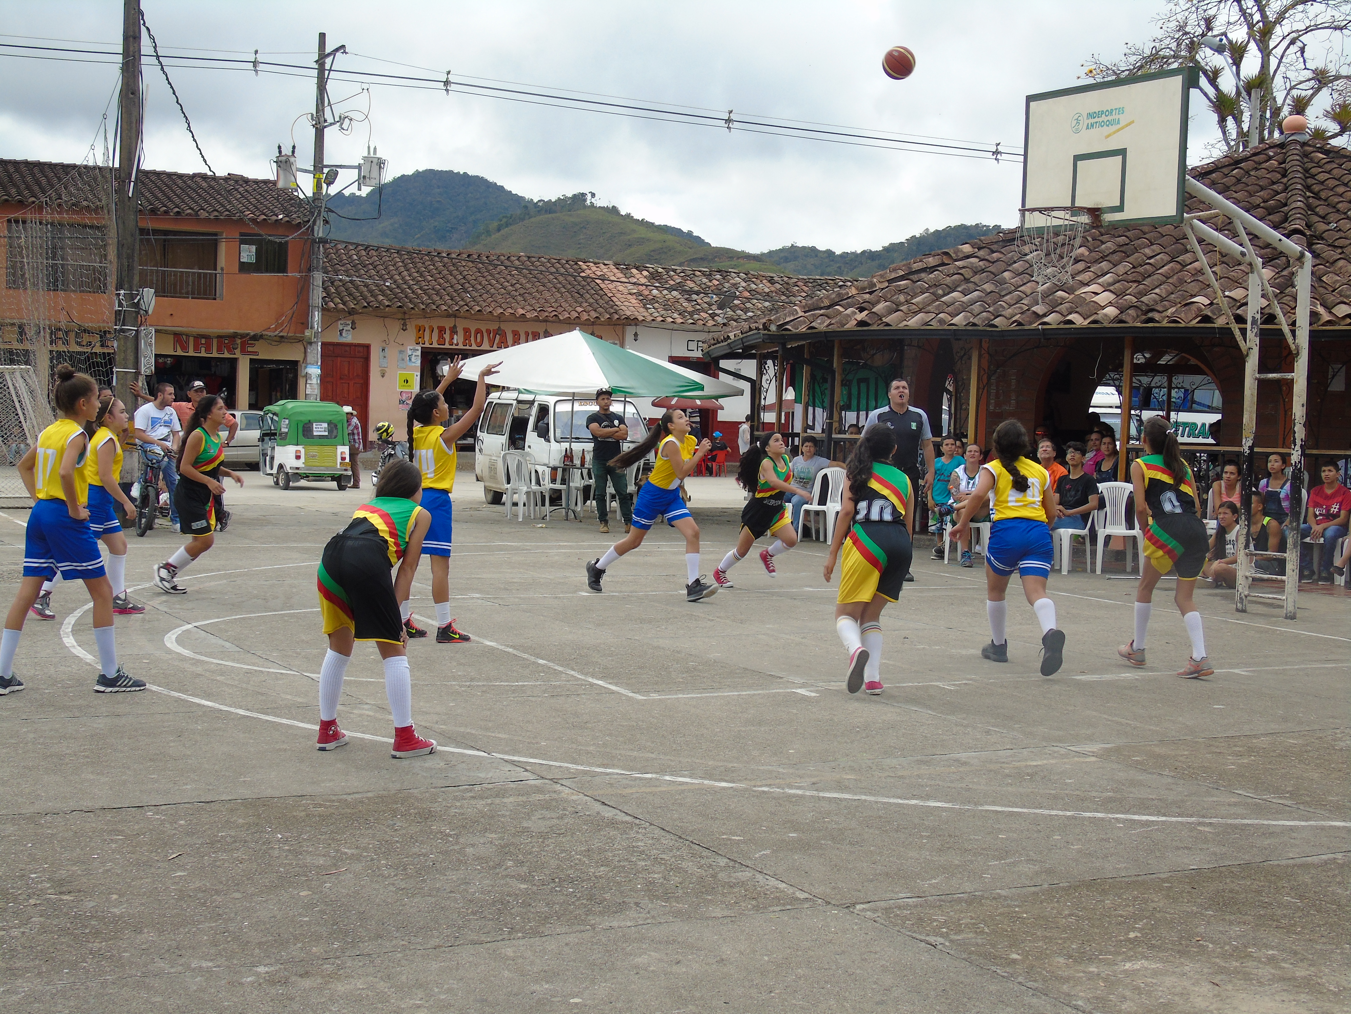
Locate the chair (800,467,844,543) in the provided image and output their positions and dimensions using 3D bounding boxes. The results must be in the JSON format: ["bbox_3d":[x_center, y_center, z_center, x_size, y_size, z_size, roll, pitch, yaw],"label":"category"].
[{"bbox_3d":[1.748,-0.014,20.979,0.480,0.870,0.520,3,3,31],"label":"chair"}]

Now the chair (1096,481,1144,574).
[{"bbox_3d":[4.395,0.212,17.709,0.490,0.870,0.540,2,3,9],"label":"chair"}]

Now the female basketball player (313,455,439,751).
[{"bbox_3d":[-1.232,0.394,7.422,0.480,1.176,0.600,4,3,33],"label":"female basketball player"}]

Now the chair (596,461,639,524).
[{"bbox_3d":[-0.680,-0.261,24.266,0.540,0.880,0.520,1,3,-18],"label":"chair"}]

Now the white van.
[{"bbox_3d":[-1.878,-0.949,29.254,1.680,1.850,4.300,0,3,-21],"label":"white van"}]

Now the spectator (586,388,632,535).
[{"bbox_3d":[-0.770,-0.549,21.563,0.540,1.720,0.380,1,3,-3],"label":"spectator"}]

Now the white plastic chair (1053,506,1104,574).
[{"bbox_3d":[3.786,0.202,17.587,0.520,0.870,0.540,4,4,36],"label":"white plastic chair"}]

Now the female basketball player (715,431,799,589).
[{"bbox_3d":[0.697,0.012,15.046,0.720,1.330,0.520,3,3,30],"label":"female basketball player"}]

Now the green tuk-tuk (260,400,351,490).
[{"bbox_3d":[-7.216,-1.217,34.759,1.300,1.700,2.600,0,3,-26],"label":"green tuk-tuk"}]

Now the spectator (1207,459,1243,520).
[{"bbox_3d":[5.480,0.106,17.822,0.460,1.166,0.750,3,3,25],"label":"spectator"}]

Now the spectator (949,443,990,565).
[{"bbox_3d":[2.973,-0.037,18.270,0.520,1.253,0.780,3,3,20],"label":"spectator"}]

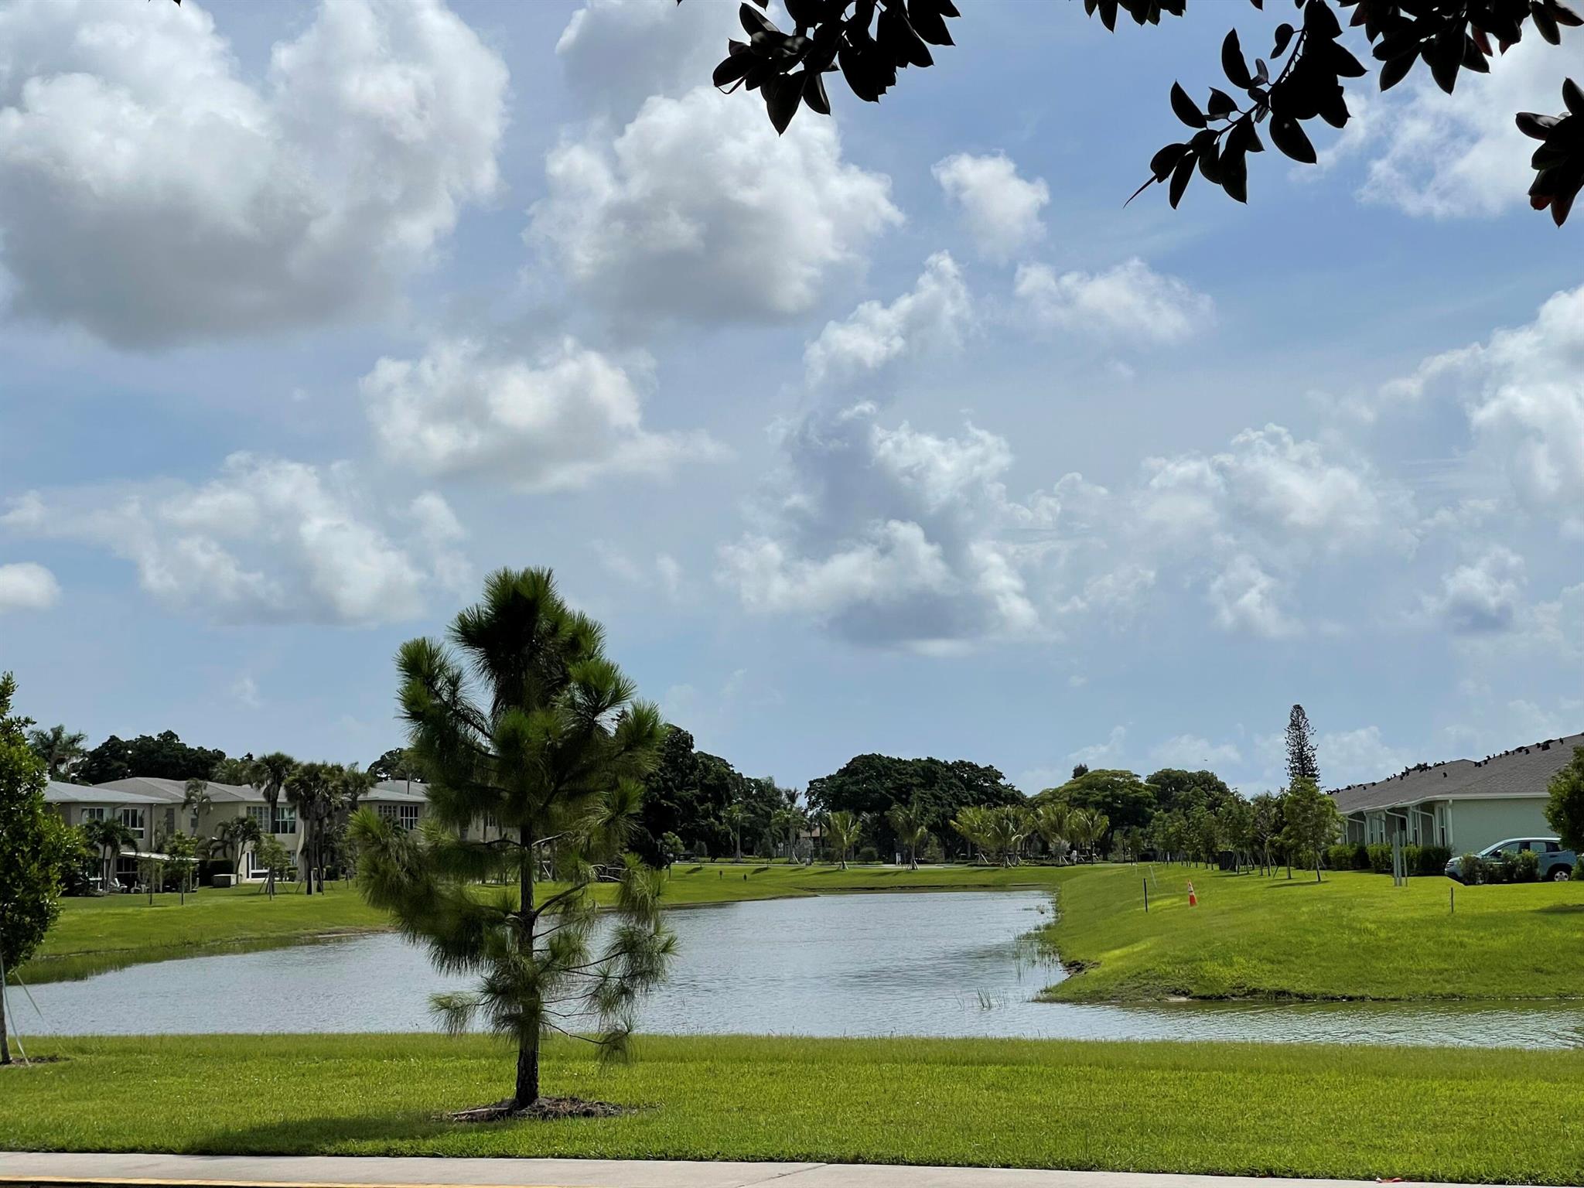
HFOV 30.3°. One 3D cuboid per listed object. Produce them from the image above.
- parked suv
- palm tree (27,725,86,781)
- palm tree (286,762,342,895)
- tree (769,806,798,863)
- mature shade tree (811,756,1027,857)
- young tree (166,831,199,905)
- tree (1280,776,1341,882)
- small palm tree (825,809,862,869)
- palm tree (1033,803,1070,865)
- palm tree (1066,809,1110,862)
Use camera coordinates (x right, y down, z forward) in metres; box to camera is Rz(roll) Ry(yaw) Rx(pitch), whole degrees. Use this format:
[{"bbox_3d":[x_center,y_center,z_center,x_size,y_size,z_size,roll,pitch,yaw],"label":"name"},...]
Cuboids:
[{"bbox_3d":[24.585,9.096,99.200,4.550,1.670,1.850,-2,-5,5],"label":"parked suv"},{"bbox_3d":[-53.213,15.319,212.000,4.570,11.740,4.570,-1,-5,0],"label":"palm tree"},{"bbox_3d":[-29.320,14.410,180.000,3.500,8.210,3.400,0,-5,0],"label":"palm tree"},{"bbox_3d":[-0.430,23.670,288.000,3.410,5.600,3.400,0,-5,0],"label":"tree"},{"bbox_3d":[13.860,24.050,328.000,24.260,12.470,21.000,0,-5,0],"label":"mature shade tree"},{"bbox_3d":[-30.624,13.759,147.000,1.800,3.730,1.800,-1,-5,0],"label":"young tree"},{"bbox_3d":[19.830,8.992,112.000,2.320,4.120,2.320,-1,-5,0],"label":"tree"},{"bbox_3d":[4.945,23.624,282.000,3.570,5.780,3.570,-1,-5,0],"label":"small palm tree"},{"bbox_3d":[25.322,23.342,284.000,3.720,6.240,3.720,-1,-5,0],"label":"palm tree"},{"bbox_3d":[28.780,23.600,285.000,4.220,5.420,4.200,0,-5,0],"label":"palm tree"}]

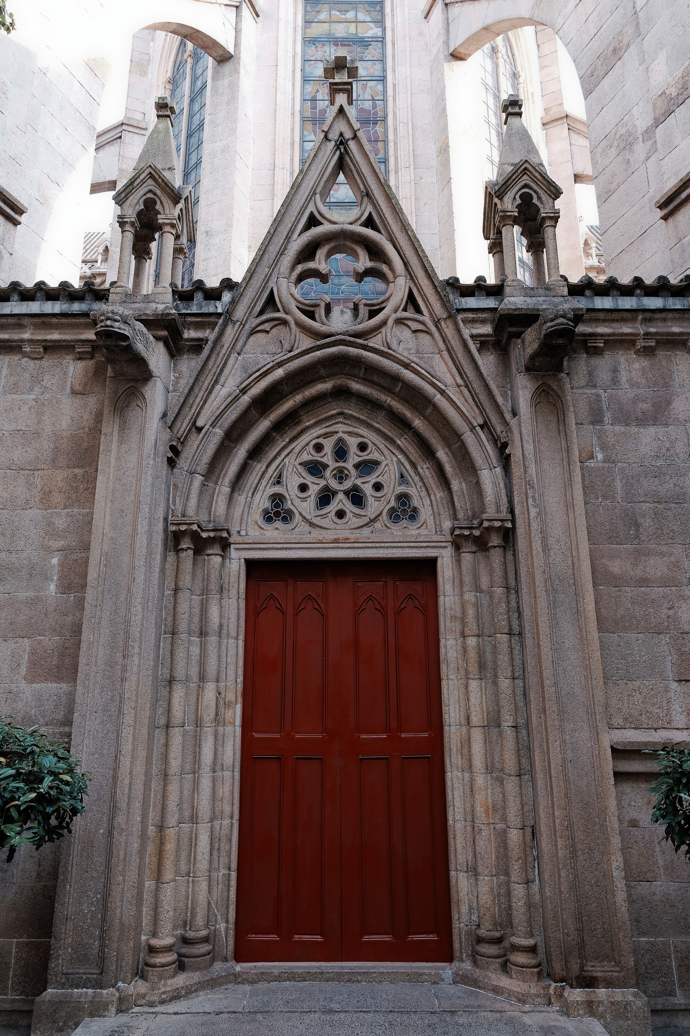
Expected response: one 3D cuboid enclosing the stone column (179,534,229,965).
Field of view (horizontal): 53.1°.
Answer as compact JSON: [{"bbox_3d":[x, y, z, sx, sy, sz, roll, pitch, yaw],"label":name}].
[{"bbox_3d":[-0.962,1.497,4.818,0.208,2.839,0.208,0,-16,0],"label":"stone column"}]

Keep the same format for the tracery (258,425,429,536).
[{"bbox_3d":[-0.039,-0.307,5.381,1.335,0.870,0.130,0,-16,1],"label":"tracery"}]

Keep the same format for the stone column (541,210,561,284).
[{"bbox_3d":[1.690,-2.182,5.636,0.150,0.660,0.155,0,-16,1],"label":"stone column"}]

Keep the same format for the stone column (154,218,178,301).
[{"bbox_3d":[-1.406,-2.022,5.445,0.140,0.738,0.140,0,-16,0],"label":"stone column"}]

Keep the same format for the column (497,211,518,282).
[{"bbox_3d":[1.348,-2.180,5.639,0.150,0.660,0.155,0,-16,1],"label":"column"}]

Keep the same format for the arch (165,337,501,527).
[{"bbox_3d":[-0.038,-0.639,5.330,2.402,1.435,0.395,0,-16,0],"label":"arch"}]

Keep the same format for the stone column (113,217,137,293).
[{"bbox_3d":[-1.719,-2.020,5.444,0.140,0.738,0.140,0,-16,0],"label":"stone column"}]

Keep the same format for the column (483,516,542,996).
[{"bbox_3d":[1.131,1.458,4.740,0.200,2.940,0.200,0,-16,1],"label":"column"}]

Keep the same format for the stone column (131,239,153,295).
[{"bbox_3d":[-1.726,-1.926,5.769,0.140,0.738,0.140,0,-16,0],"label":"stone column"}]

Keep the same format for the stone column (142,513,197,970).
[{"bbox_3d":[-1.169,1.475,4.762,0.200,2.940,0.200,0,-16,1],"label":"stone column"}]

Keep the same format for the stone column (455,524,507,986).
[{"bbox_3d":[0.938,1.503,4.896,0.200,2.940,0.200,0,-16,1],"label":"stone column"}]

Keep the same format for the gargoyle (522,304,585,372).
[{"bbox_3d":[1.514,-1.303,4.987,0.290,0.380,0.530,0,-16,1],"label":"gargoyle"}]

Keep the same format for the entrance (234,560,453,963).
[{"bbox_3d":[-0.019,1.645,4.961,1.460,2.700,0.150,0,-16,1],"label":"entrance"}]

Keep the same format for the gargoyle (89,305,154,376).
[{"bbox_3d":[-1.590,-1.277,4.947,0.312,0.343,0.468,0,-16,0],"label":"gargoyle"}]

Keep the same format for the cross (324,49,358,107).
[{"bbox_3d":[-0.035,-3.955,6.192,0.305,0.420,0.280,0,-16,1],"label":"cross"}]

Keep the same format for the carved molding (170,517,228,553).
[{"bbox_3d":[-1.063,0.150,5.101,0.374,0.208,0.374,0,-16,0],"label":"carved molding"}]

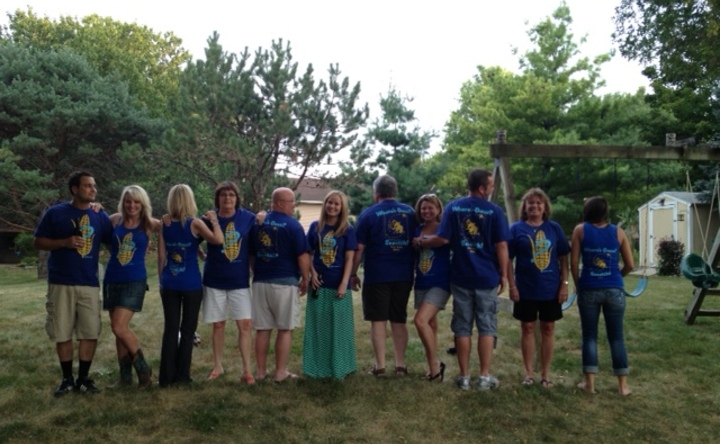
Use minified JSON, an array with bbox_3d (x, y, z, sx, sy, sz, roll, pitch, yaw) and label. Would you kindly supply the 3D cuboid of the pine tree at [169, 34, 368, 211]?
[{"bbox_3d":[-2.500,-1.800,19.500,5.500,6.400,5.000,0,0,0],"label":"pine tree"}]

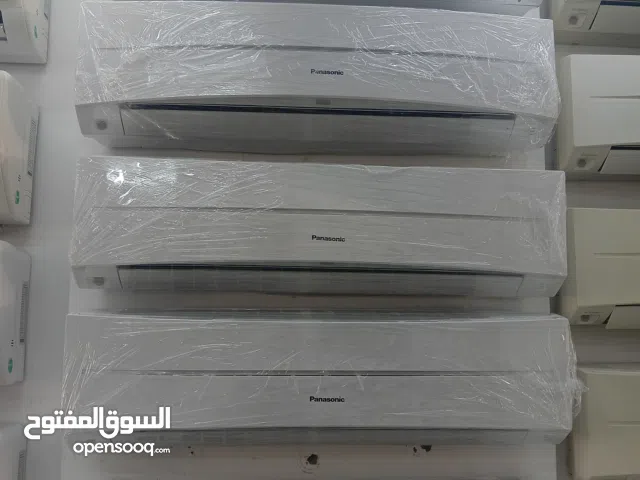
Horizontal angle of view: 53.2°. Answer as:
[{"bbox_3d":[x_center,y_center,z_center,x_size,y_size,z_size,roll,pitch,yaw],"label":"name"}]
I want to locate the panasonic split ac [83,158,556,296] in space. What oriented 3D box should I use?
[{"bbox_3d":[0.007,-0.014,1.488,1.065,0.282,0.228,1,-7,-3],"label":"panasonic split ac"}]

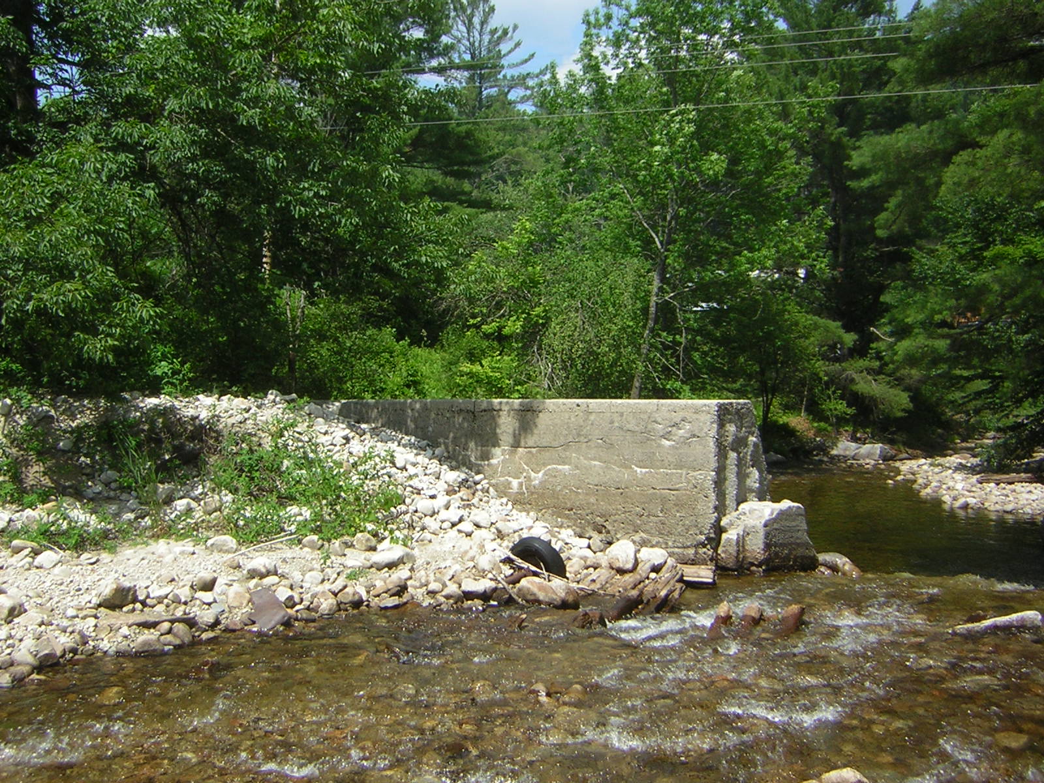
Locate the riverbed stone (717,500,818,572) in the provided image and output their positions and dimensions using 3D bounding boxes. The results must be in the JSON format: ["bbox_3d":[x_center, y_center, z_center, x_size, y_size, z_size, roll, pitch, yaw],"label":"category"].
[{"bbox_3d":[2.690,1.550,11.850,0.810,0.700,0.780,0,0,-27],"label":"riverbed stone"}]

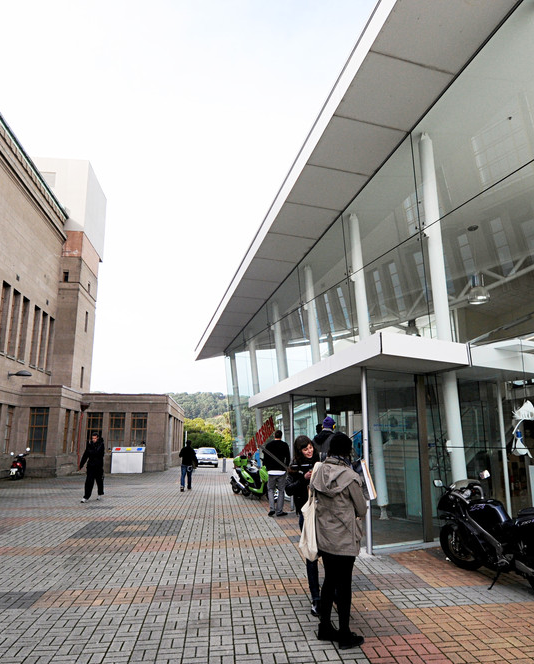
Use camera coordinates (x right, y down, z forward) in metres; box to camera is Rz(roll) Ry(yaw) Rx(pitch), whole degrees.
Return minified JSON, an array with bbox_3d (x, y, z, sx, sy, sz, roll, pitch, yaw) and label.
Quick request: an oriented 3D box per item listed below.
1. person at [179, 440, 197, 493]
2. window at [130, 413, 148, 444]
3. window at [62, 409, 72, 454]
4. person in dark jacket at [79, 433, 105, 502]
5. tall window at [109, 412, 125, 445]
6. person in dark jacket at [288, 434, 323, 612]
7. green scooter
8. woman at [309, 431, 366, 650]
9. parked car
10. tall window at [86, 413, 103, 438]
[{"bbox_3d":[-2.811,4.812,18.016,0.600,1.730,0.500,1,-13,-6],"label":"person"},{"bbox_3d":[-6.721,5.319,26.217,0.851,2.111,0.200,1,-13,-6],"label":"window"},{"bbox_3d":[-9.214,4.591,23.038,0.200,2.035,0.903,1,-13,-6],"label":"window"},{"bbox_3d":[-4.756,3.718,13.709,0.550,1.800,0.560,-8,-15,30],"label":"person in dark jacket"},{"bbox_3d":[-8.130,5.425,27.184,0.860,2.000,0.150,1,-13,-6],"label":"tall window"},{"bbox_3d":[0.479,1.877,4.998,0.540,1.640,0.420,9,-16,-35],"label":"person in dark jacket"},{"bbox_3d":[-0.536,4.237,14.717,0.680,1.140,1.750,11,-17,-40],"label":"green scooter"},{"bbox_3d":[0.589,1.698,4.225,0.500,1.640,0.420,-11,-17,38],"label":"woman"},{"bbox_3d":[-4.500,9.541,38.067,1.680,1.420,4.100,1,-13,-6],"label":"parked car"},{"bbox_3d":[-9.288,5.402,27.071,0.850,1.990,0.150,1,-13,-6],"label":"tall window"}]

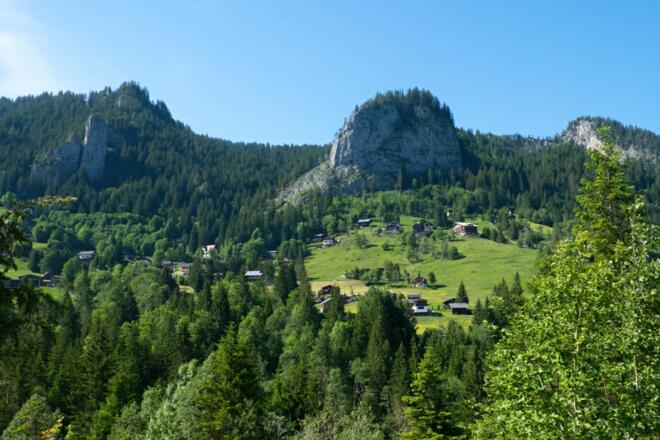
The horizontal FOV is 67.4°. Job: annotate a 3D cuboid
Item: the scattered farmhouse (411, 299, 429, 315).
[{"bbox_3d":[59.090,56.920,325.000,9.000,8.600,10.000,0,-2,2],"label":"scattered farmhouse"}]

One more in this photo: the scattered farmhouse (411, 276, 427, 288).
[{"bbox_3d":[68.320,47.980,380.000,10.000,8.200,9.500,0,-2,6],"label":"scattered farmhouse"}]

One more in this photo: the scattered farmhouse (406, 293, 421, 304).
[{"bbox_3d":[57.900,54.440,342.000,8.800,7.000,8.500,0,-2,3],"label":"scattered farmhouse"}]

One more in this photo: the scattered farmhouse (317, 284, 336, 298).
[{"bbox_3d":[-1.740,50.180,345.000,12.500,9.000,11.000,0,-2,6],"label":"scattered farmhouse"}]

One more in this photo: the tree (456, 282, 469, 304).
[{"bbox_3d":[89.670,49.740,335.000,7.200,16.800,7.200,0,-2,0],"label":"tree"}]

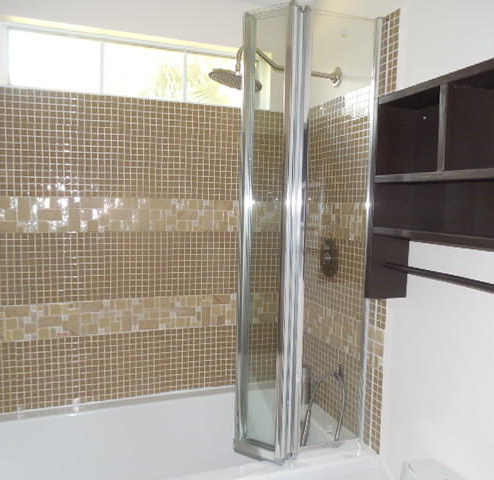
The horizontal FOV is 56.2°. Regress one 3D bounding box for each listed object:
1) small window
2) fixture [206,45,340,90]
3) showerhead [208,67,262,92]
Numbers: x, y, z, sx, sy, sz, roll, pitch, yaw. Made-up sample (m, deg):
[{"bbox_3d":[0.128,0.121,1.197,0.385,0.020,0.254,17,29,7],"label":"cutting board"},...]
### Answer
[{"bbox_3d":[-0.466,-0.748,2.072,1.131,0.266,0.100,-1,5,-20],"label":"small window"},{"bbox_3d":[0.114,-0.668,1.818,0.545,0.165,0.217,-1,5,-20],"label":"fixture"},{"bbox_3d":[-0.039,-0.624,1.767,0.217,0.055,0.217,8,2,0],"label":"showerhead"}]

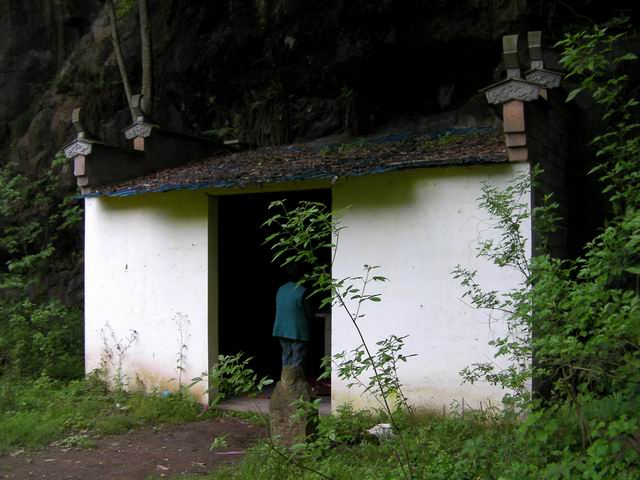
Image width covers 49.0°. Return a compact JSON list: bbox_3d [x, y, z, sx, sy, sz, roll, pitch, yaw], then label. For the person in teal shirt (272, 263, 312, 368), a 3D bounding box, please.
[{"bbox_3d":[-0.310,1.030,8.100,0.470,1.500,0.400,-2,-2,32],"label":"person in teal shirt"}]

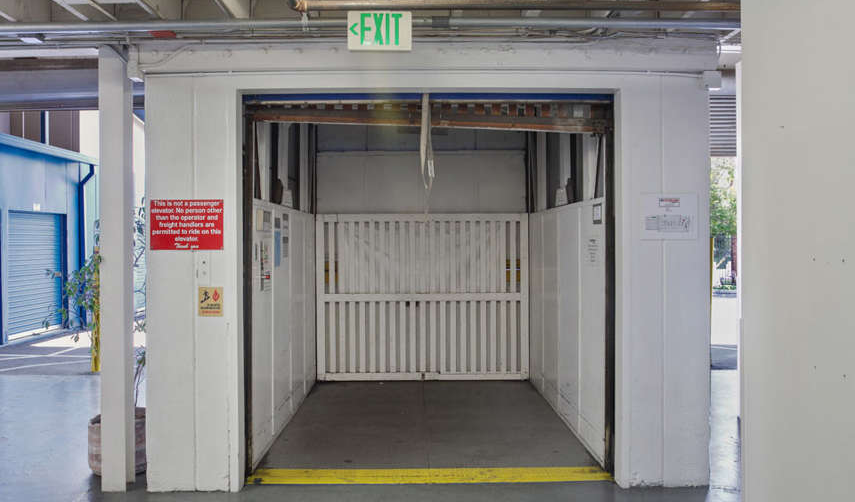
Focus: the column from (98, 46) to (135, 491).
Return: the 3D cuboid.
[{"bbox_3d":[-1.893,0.116,3.920,0.146,2.676,0.135,0,1,-1],"label":"column"}]

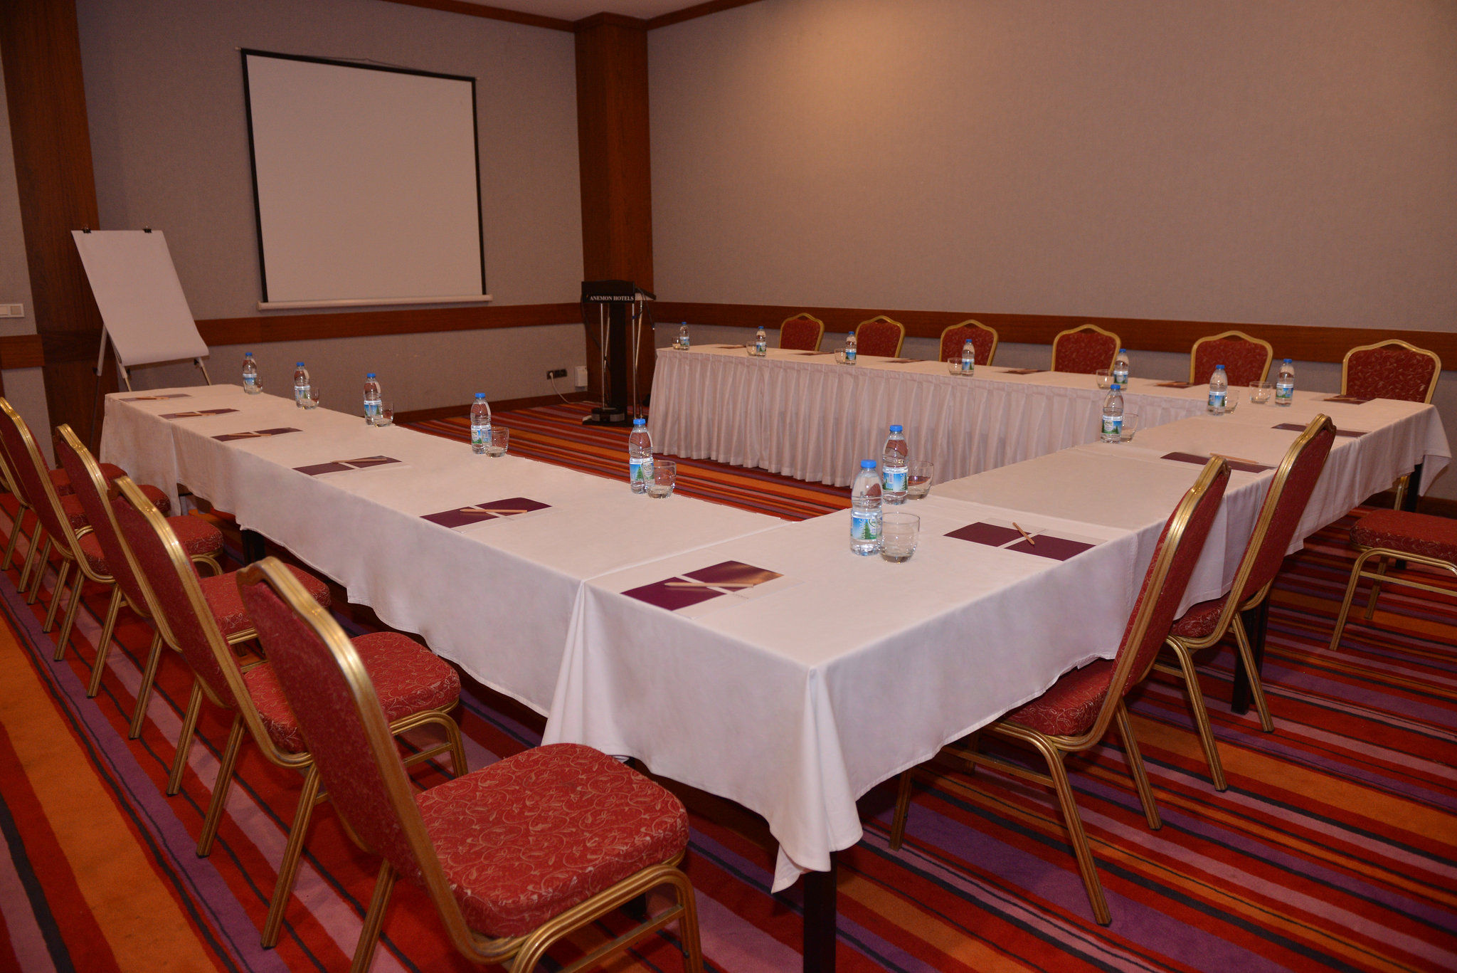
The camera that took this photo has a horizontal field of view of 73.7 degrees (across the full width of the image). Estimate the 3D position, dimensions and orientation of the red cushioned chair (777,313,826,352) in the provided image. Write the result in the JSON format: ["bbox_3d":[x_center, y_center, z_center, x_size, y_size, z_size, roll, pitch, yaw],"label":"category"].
[{"bbox_3d":[0.394,-0.791,7.333,0.570,0.962,0.455,-12,17,-43],"label":"red cushioned chair"}]

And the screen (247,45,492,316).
[{"bbox_3d":[-2.932,-2.484,8.062,2.100,1.965,0.080,-12,17,-43],"label":"screen"}]

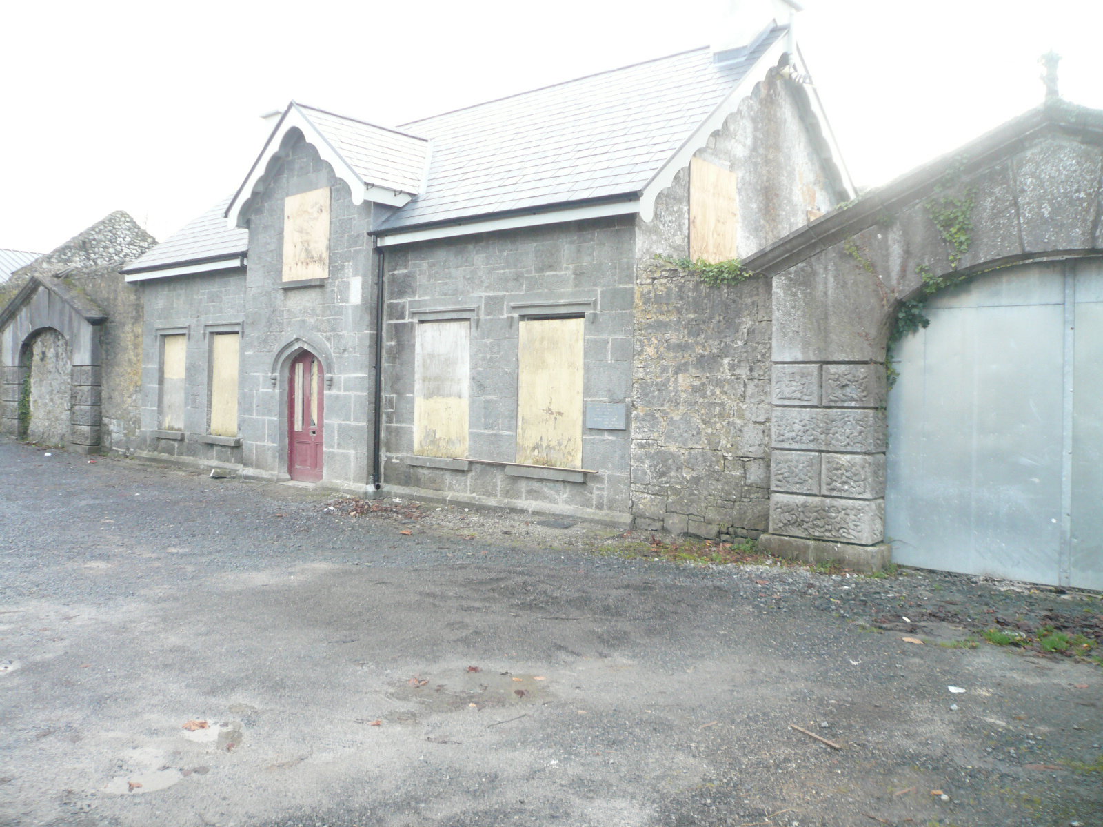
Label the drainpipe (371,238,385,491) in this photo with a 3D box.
[{"bbox_3d":[-2.406,-0.677,12.300,0.110,3.450,0.190,1,0,40],"label":"drainpipe"}]

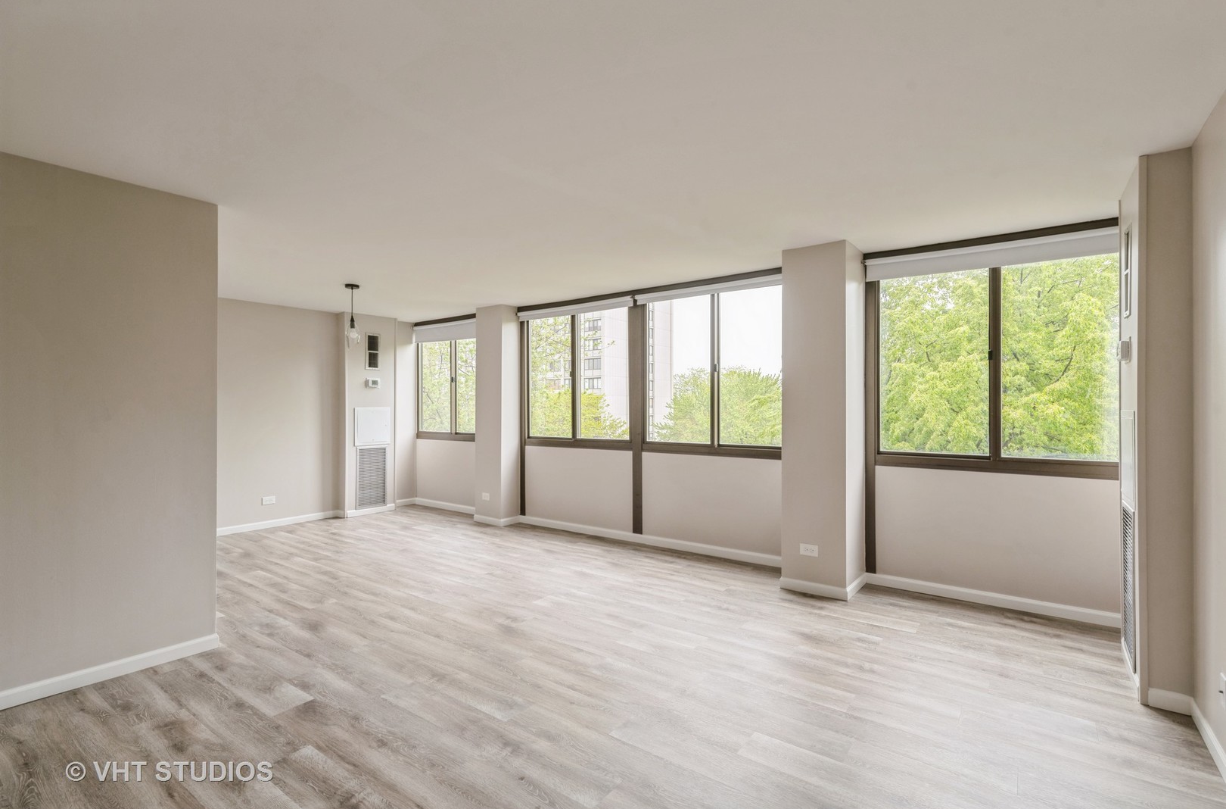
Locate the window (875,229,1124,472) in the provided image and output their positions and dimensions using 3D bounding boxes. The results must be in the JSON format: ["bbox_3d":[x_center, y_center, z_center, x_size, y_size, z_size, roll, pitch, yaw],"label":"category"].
[{"bbox_3d":[2.476,-0.303,3.844,1.490,1.510,0.080,0,0,37],"label":"window"}]

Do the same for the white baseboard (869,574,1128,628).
[{"bbox_3d":[2.437,1.272,3.811,1.455,0.080,0.016,0,0,37],"label":"white baseboard"}]

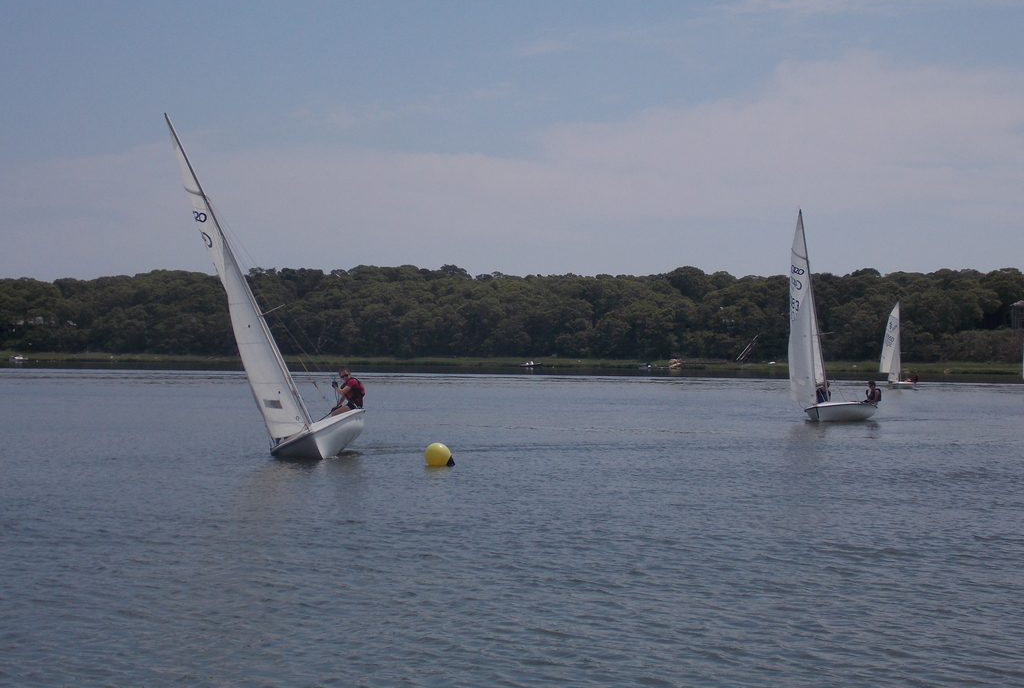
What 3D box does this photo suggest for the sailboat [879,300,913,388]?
[{"bbox_3d":[26.372,0.077,141.243,2.000,5.950,4.100,0,0,21],"label":"sailboat"}]

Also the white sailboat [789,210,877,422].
[{"bbox_3d":[8.852,-0.780,60.750,2.100,6.150,4.250,-10,-4,23],"label":"white sailboat"}]

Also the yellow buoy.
[{"bbox_3d":[-1.095,1.672,31.200,0.440,0.410,0.420,1,0,0],"label":"yellow buoy"}]

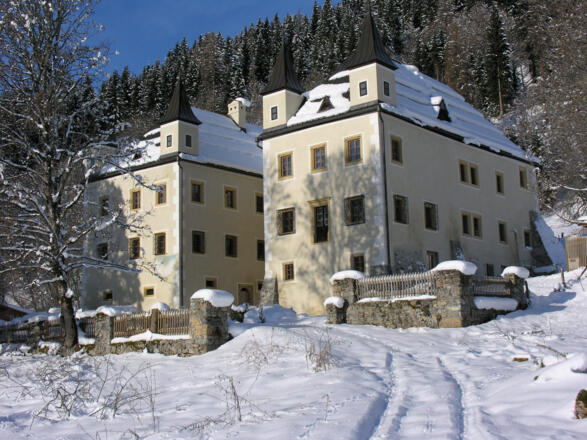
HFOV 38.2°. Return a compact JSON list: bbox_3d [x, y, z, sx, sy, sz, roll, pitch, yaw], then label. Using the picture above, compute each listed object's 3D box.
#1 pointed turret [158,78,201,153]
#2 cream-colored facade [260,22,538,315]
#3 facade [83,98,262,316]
[{"bbox_3d":[-7.842,-7.011,58.159,2.012,5.875,2.012,-9,-11,39],"label":"pointed turret"},{"bbox_3d":[7.892,-2.036,56.721,9.306,17.390,19.740,-9,-12,41],"label":"cream-colored facade"},{"bbox_3d":[-5.423,-0.623,66.294,10.058,16.685,18.988,-9,-11,39],"label":"facade"}]

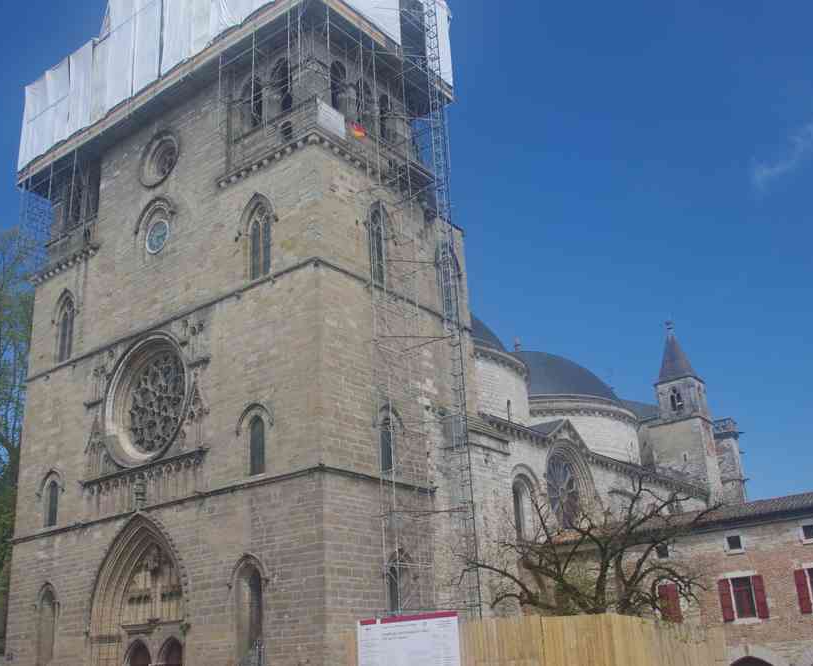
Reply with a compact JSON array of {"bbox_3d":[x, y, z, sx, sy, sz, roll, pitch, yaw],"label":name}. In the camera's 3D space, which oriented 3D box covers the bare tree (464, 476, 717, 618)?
[{"bbox_3d":[4.117,5.990,18.656,5.484,5.552,4.925,-7,-21,10],"label":"bare tree"}]

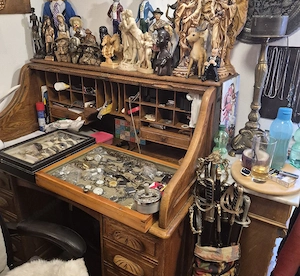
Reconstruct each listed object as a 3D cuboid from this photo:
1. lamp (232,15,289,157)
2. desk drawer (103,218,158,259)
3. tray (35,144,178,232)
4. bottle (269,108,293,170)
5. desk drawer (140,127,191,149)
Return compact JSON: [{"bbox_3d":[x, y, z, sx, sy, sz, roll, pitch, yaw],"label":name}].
[{"bbox_3d":[0.587,-0.263,1.422,0.185,0.695,0.185,13,25,28],"label":"lamp"},{"bbox_3d":[0.002,0.339,1.214,0.278,0.149,0.360,13,25,28],"label":"desk drawer"},{"bbox_3d":[-0.151,0.183,1.224,0.582,0.050,0.423,14,25,29],"label":"tray"},{"bbox_3d":[0.617,0.007,1.266,0.097,0.298,0.097,13,24,25],"label":"bottle"},{"bbox_3d":[0.126,-0.026,1.484,0.290,0.061,0.200,13,25,28],"label":"desk drawer"}]

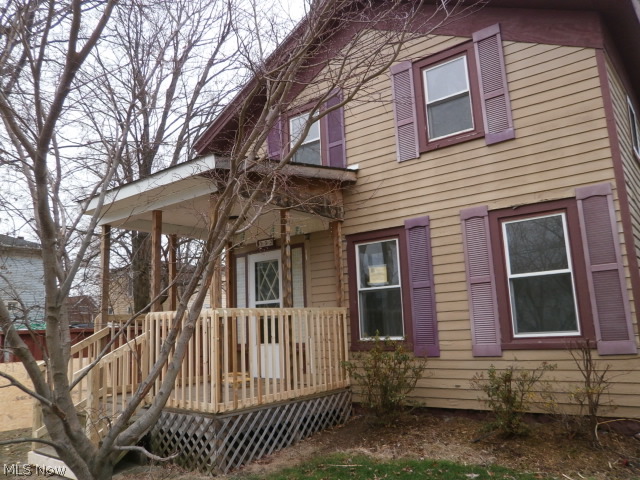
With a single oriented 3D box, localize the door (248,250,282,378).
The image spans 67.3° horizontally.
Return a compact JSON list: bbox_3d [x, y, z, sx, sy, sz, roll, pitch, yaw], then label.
[{"bbox_3d":[-0.887,1.236,7.959,0.786,2.057,0.060,-10,-13,34],"label":"door"}]

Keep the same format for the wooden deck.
[{"bbox_3d":[-1.556,1.780,6.465,2.650,1.579,3.176,-11,-13,37],"label":"wooden deck"}]

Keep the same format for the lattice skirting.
[{"bbox_3d":[-0.829,2.333,6.248,1.410,0.581,2.481,-11,-13,37],"label":"lattice skirting"}]

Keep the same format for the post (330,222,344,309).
[{"bbox_3d":[0.280,0.883,6.986,0.095,2.372,0.095,-11,-13,37],"label":"post"}]

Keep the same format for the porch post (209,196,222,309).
[{"bbox_3d":[-1.149,0.654,5.382,0.095,2.360,0.095,-11,-13,37],"label":"porch post"}]

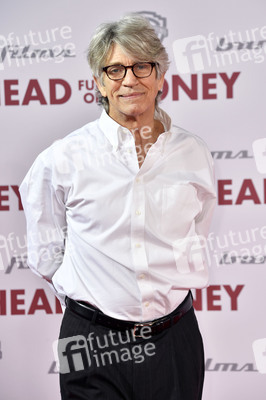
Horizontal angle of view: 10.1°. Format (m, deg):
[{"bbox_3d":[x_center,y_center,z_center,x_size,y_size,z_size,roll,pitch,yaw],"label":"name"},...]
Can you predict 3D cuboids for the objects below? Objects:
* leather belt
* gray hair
[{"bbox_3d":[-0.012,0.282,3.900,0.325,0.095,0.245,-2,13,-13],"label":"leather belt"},{"bbox_3d":[-0.012,-0.353,3.880,0.210,0.250,0.235,-5,-3,4],"label":"gray hair"}]

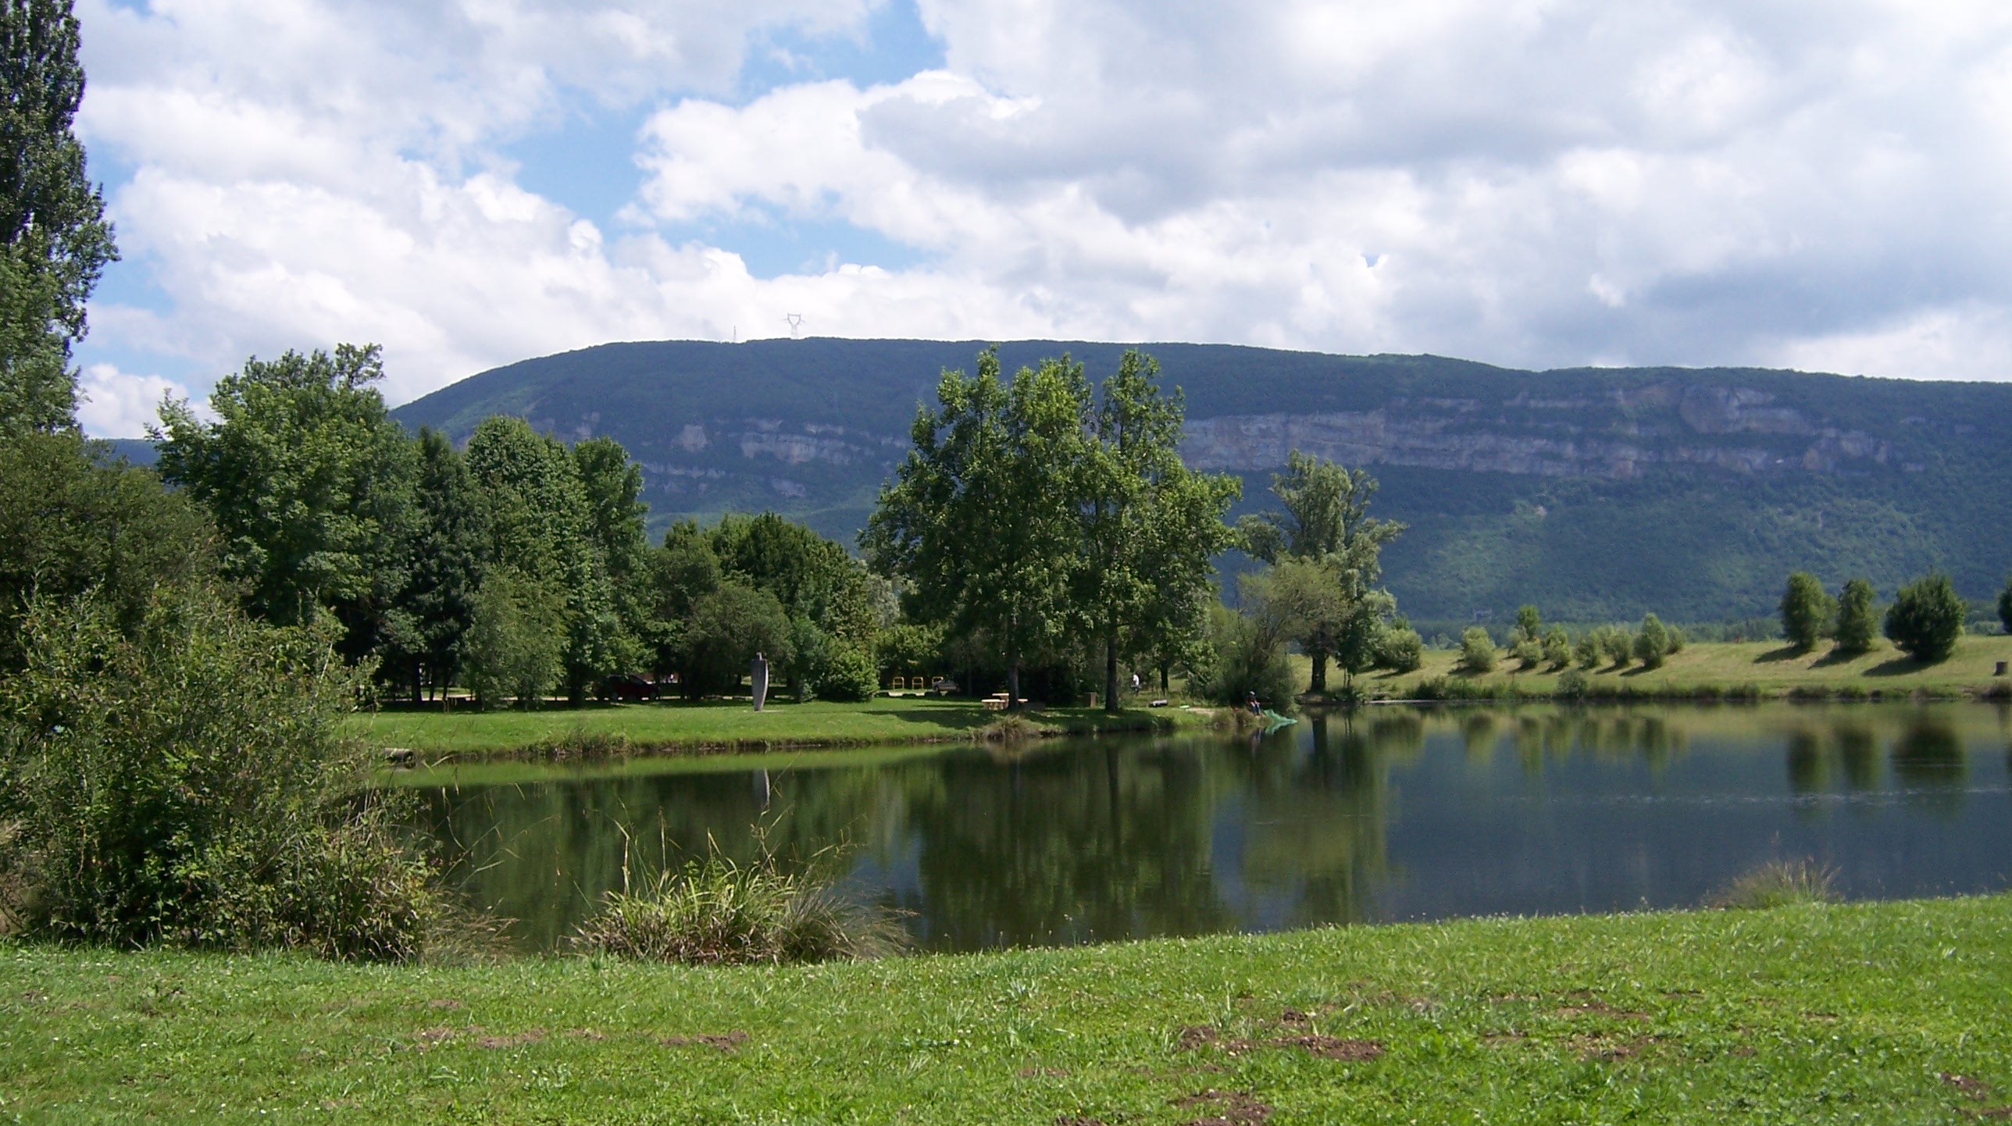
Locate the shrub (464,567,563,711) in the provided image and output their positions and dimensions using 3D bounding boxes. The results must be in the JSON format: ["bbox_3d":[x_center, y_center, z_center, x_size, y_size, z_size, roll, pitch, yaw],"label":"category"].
[{"bbox_3d":[-23.120,3.500,90.180,4.580,6.650,4.350,0,-3,0],"label":"shrub"}]

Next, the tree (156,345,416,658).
[{"bbox_3d":[-35.660,-1.920,95.470,12.330,17.960,11.720,0,-3,0],"label":"tree"}]

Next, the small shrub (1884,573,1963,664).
[{"bbox_3d":[93.890,5.700,196.250,7.850,9.330,7.850,0,-3,0],"label":"small shrub"}]

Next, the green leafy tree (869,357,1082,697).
[{"bbox_3d":[-1.440,-1.710,90.450,10.330,17.090,9.810,0,-3,0],"label":"green leafy tree"}]

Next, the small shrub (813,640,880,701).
[{"bbox_3d":[-8.860,6.030,107.090,3.770,3.370,3.580,0,-3,0],"label":"small shrub"}]

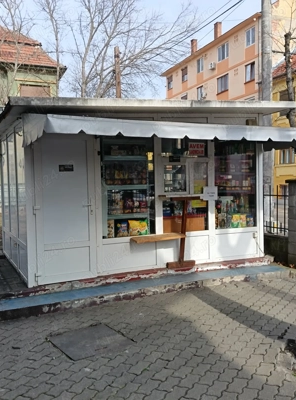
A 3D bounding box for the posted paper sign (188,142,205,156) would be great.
[{"bbox_3d":[0.780,-0.814,6.463,0.288,0.204,0.010,-2,3,-26],"label":"posted paper sign"}]

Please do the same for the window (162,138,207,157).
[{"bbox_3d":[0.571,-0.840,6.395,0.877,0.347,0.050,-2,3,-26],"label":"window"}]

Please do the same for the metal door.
[{"bbox_3d":[-1.133,0.092,5.588,0.857,2.045,0.060,-2,3,-26],"label":"metal door"}]

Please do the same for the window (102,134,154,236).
[{"bbox_3d":[-0.291,-0.213,5.997,0.874,1.522,0.050,-2,3,-26],"label":"window"}]

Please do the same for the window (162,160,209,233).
[{"bbox_3d":[0.586,-0.068,6.427,0.877,1.158,0.050,-2,3,-26],"label":"window"}]

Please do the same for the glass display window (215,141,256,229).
[{"bbox_3d":[1.475,-0.280,6.851,0.882,1.520,0.050,-2,3,-26],"label":"glass display window"}]

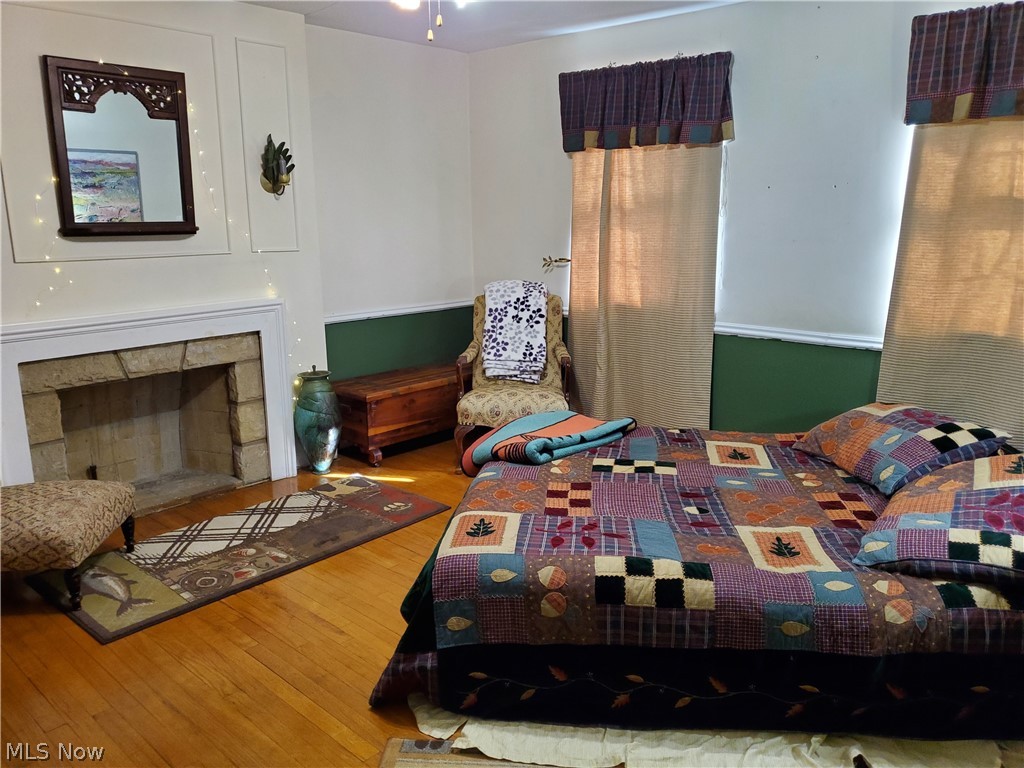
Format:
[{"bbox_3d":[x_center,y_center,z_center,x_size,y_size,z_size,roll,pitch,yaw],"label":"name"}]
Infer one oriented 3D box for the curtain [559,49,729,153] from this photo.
[{"bbox_3d":[0.711,-1.513,4.191,1.080,0.435,0.100,11,17,40],"label":"curtain"}]

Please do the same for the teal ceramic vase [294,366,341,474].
[{"bbox_3d":[-1.058,0.195,4.211,0.252,0.600,0.252,0,13,0],"label":"teal ceramic vase"}]

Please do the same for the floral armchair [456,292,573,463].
[{"bbox_3d":[0.020,-0.026,4.443,0.650,0.920,0.710,0,13,3],"label":"floral armchair"}]

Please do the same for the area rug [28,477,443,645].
[{"bbox_3d":[-1.111,0.680,3.398,0.747,0.012,1.617,11,17,40],"label":"area rug"}]

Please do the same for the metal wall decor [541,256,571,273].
[{"bbox_3d":[0.273,-0.758,4.777,0.200,0.090,0.060,11,17,40],"label":"metal wall decor"}]

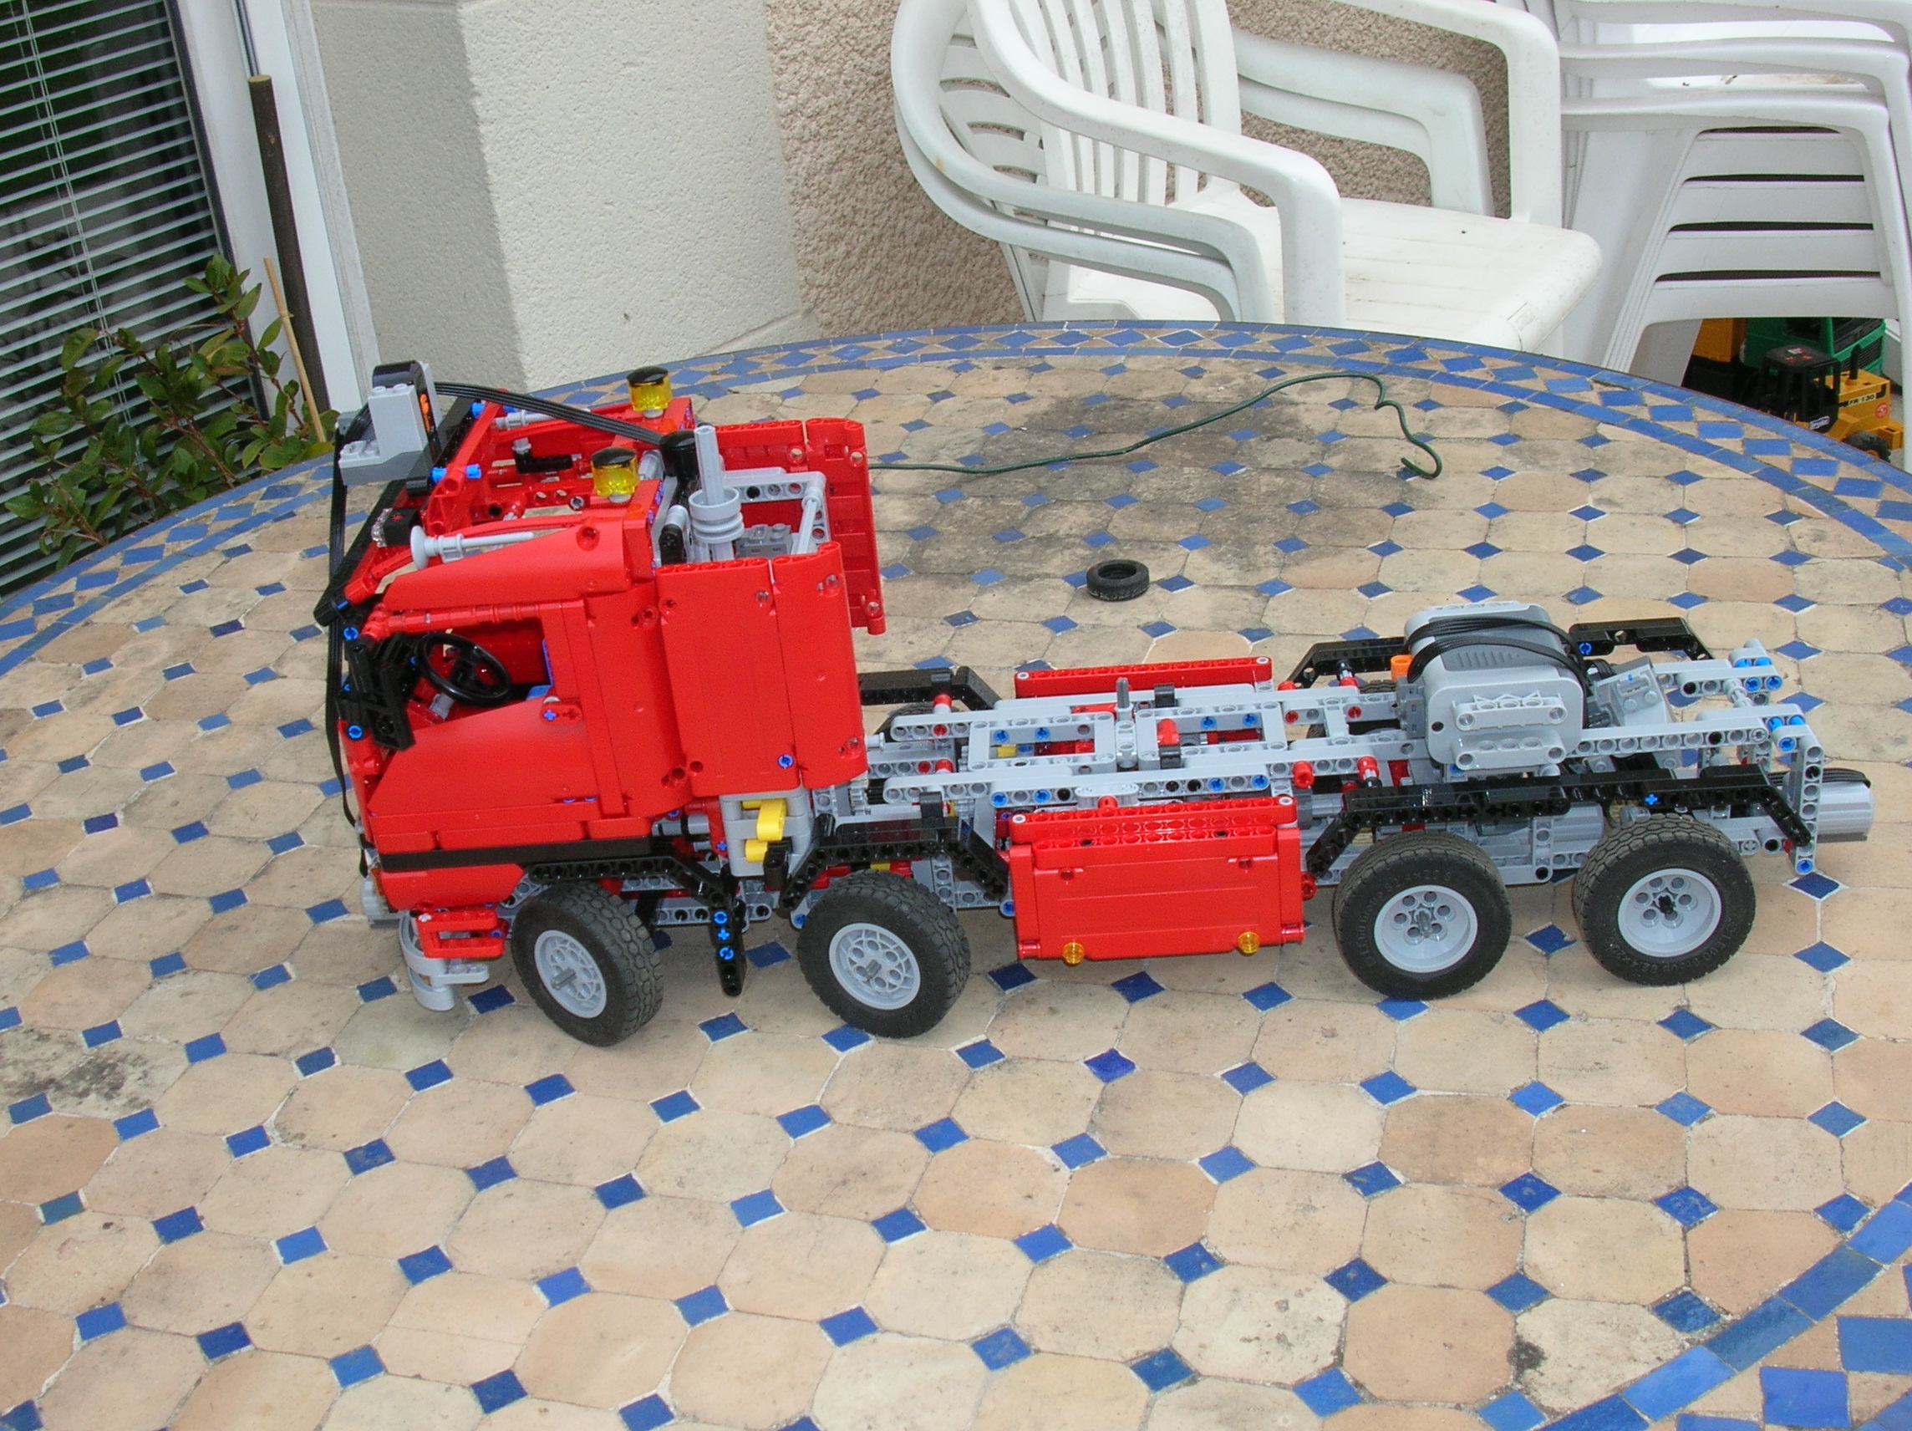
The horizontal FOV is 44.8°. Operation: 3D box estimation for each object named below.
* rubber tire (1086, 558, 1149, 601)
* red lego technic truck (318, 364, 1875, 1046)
[{"bbox_3d":[0.083,-0.069,1.176,0.031,0.011,0.031,-5,28,3],"label":"rubber tire"},{"bbox_3d":[0.050,-0.033,0.861,0.574,0.250,0.164,-4,28,5],"label":"red lego technic truck"}]

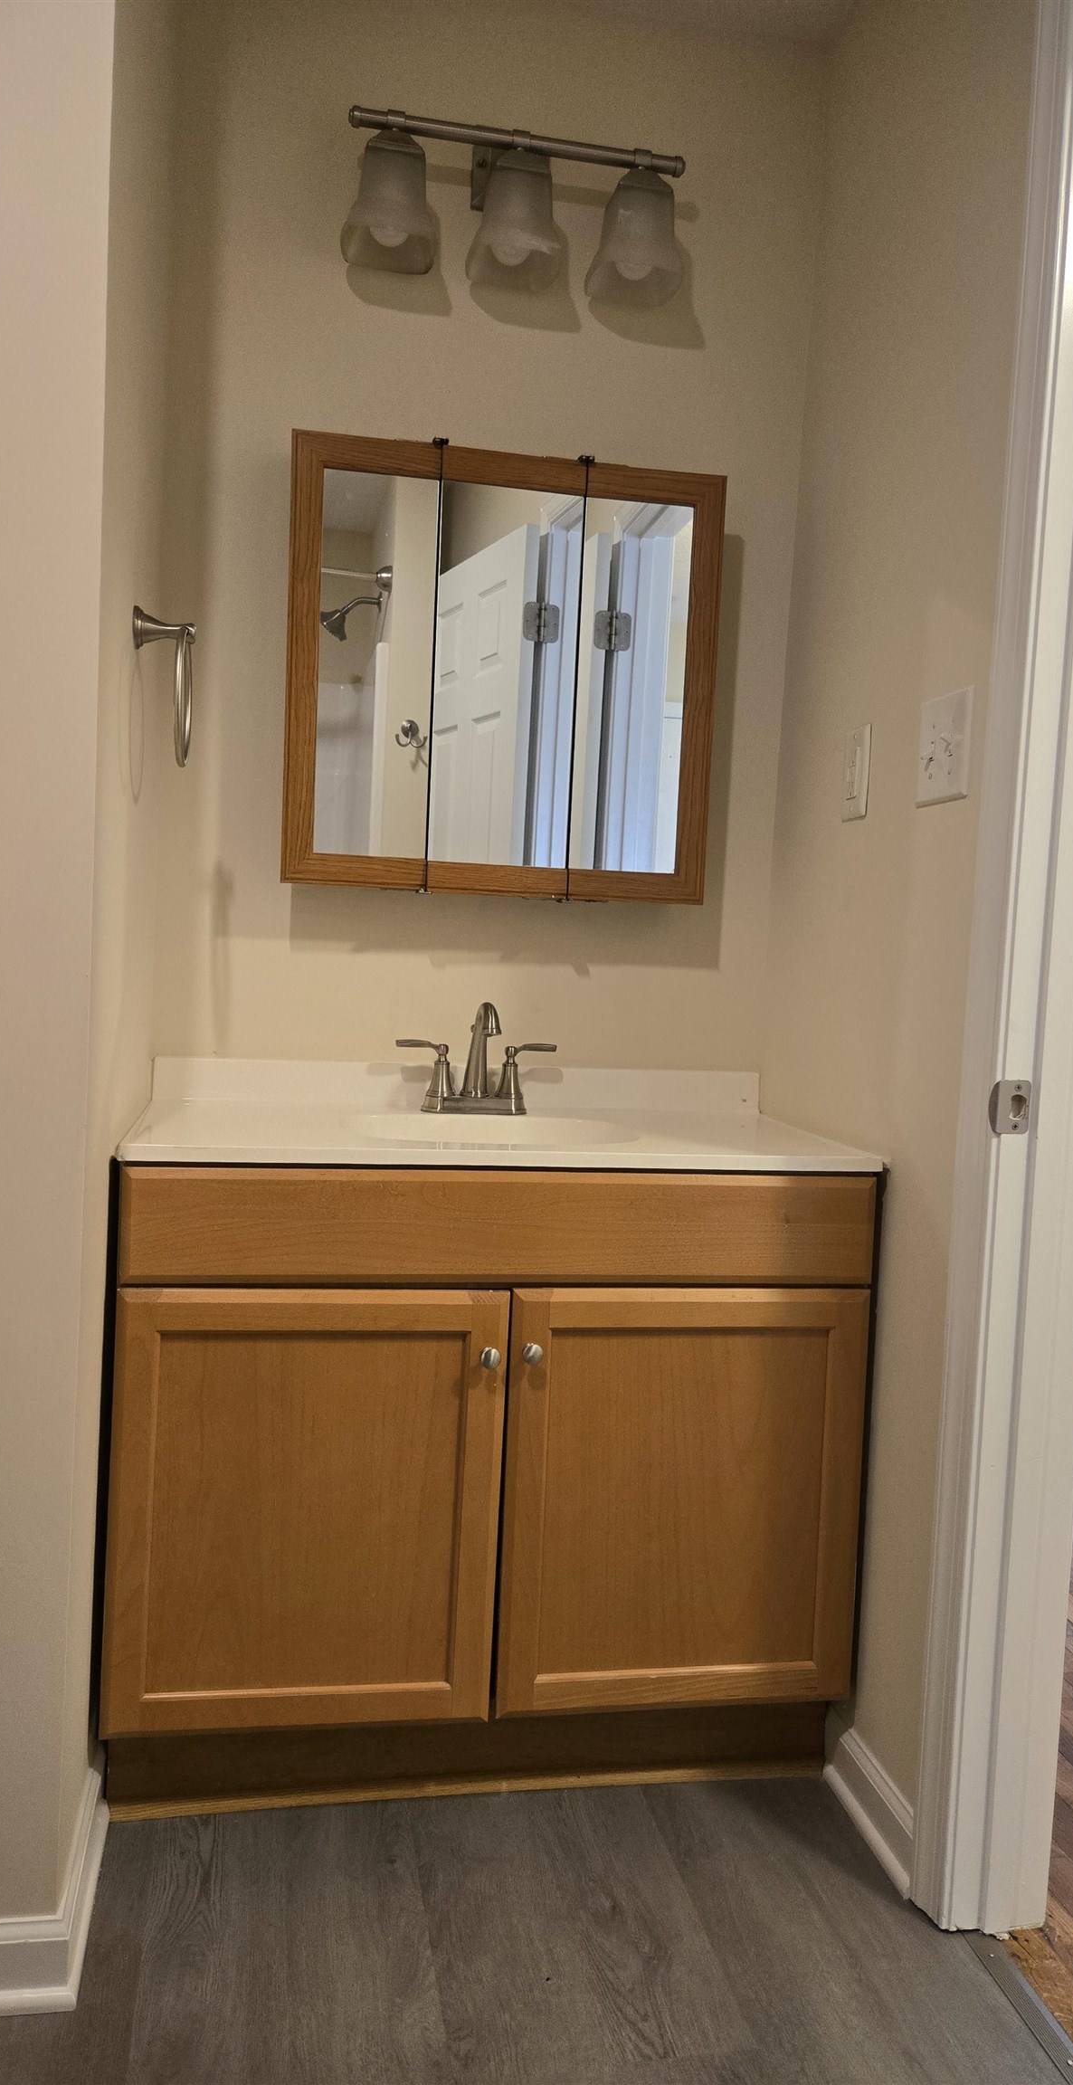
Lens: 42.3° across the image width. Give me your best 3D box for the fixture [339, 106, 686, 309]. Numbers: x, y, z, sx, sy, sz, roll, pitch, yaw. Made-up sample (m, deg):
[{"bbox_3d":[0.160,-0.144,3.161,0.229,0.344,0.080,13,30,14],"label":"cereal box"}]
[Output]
[{"bbox_3d":[-0.026,-1.182,1.932,0.476,0.225,0.173,2,3,-10],"label":"fixture"}]

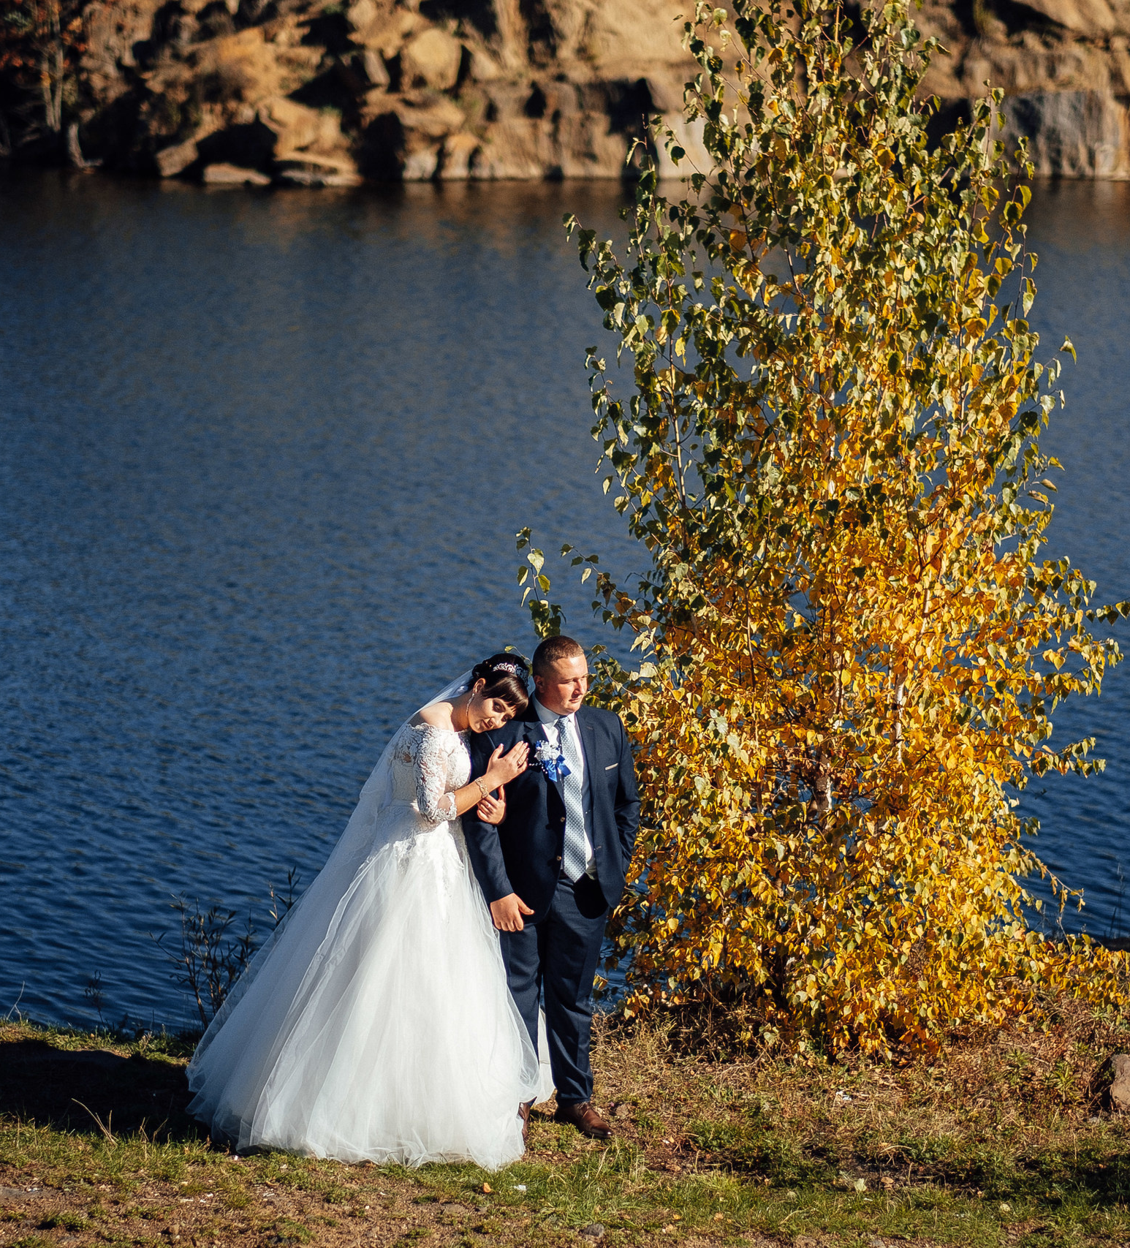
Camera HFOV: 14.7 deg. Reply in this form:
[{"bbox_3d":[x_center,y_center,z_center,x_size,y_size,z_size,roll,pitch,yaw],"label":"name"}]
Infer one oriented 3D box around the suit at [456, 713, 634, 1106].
[{"bbox_3d":[-0.034,0.994,15.289,0.600,1.490,0.370,-5,12,-25],"label":"suit"}]

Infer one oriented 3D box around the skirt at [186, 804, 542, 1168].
[{"bbox_3d":[-0.698,1.217,15.402,1.150,1.110,1.280,-10,15,-41],"label":"skirt"}]

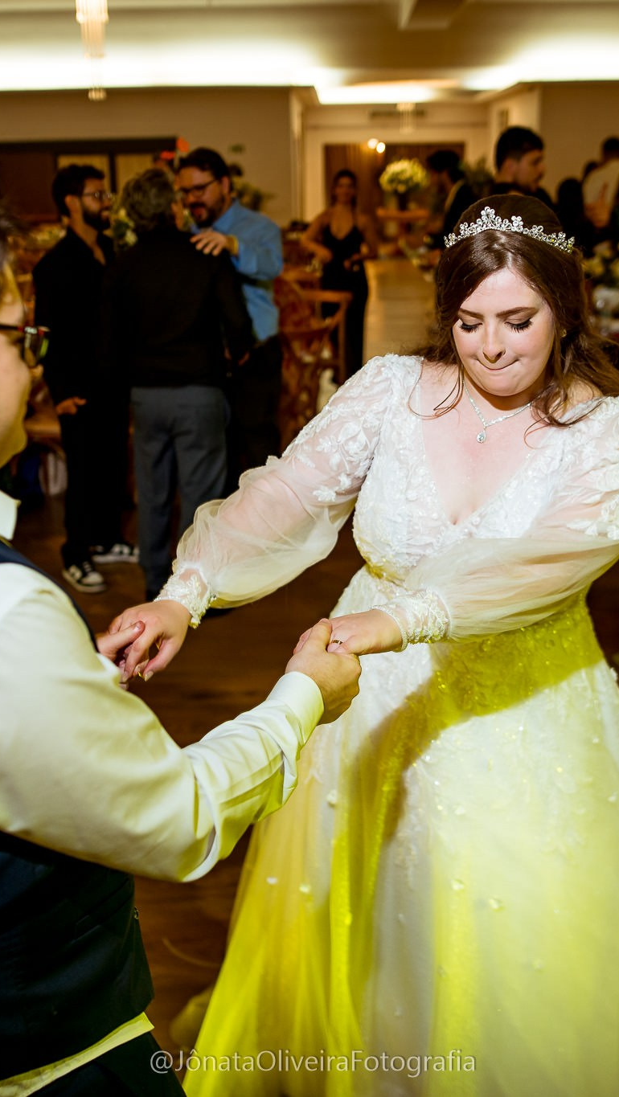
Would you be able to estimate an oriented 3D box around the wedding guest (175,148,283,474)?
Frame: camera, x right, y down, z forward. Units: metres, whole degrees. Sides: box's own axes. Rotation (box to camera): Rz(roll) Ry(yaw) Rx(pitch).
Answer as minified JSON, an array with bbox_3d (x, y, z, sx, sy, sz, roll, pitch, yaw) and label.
[{"bbox_3d":[-0.297,-0.857,4.915,0.520,1.780,0.500,18,27,42],"label":"wedding guest"}]

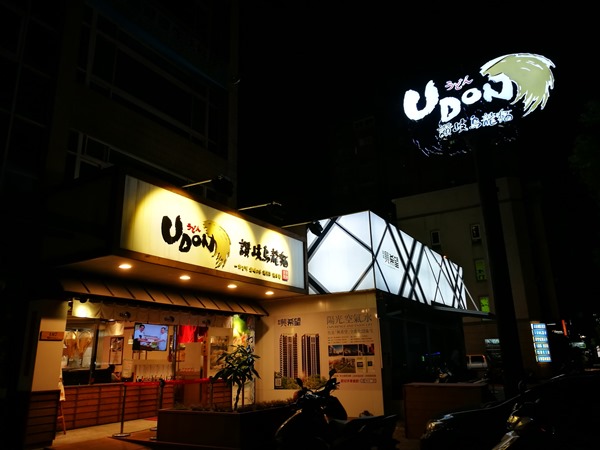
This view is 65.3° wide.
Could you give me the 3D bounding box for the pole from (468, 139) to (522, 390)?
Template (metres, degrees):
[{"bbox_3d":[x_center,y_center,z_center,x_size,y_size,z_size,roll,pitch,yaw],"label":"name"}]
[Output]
[{"bbox_3d":[4.171,0.930,9.814,0.390,6.400,0.390,-11,-19,30],"label":"pole"}]

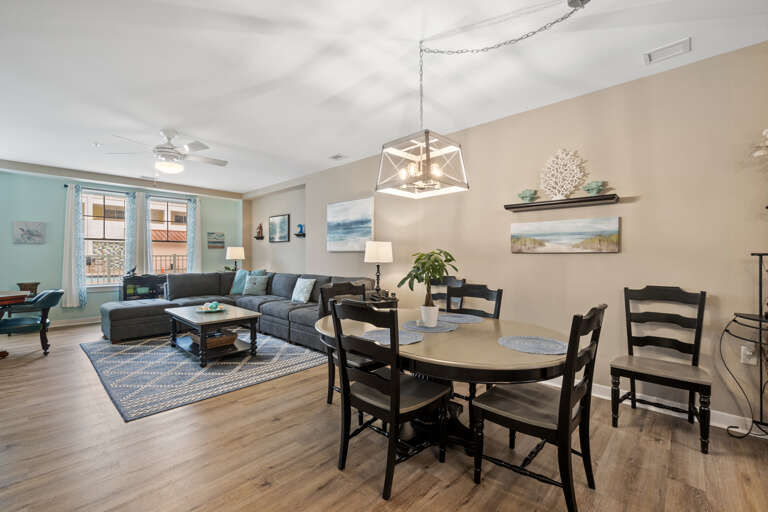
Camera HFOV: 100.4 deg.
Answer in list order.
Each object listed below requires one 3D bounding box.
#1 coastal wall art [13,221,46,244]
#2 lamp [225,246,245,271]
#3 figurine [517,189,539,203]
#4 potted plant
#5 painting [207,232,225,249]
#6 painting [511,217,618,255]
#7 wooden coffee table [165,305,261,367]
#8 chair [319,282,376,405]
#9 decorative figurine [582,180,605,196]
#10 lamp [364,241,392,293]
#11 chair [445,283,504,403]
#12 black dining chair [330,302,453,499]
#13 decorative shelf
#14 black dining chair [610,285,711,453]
[{"bbox_3d":[-5.878,-0.385,5.306,0.030,0.379,0.373,0,0,42],"label":"coastal wall art"},{"bbox_3d":[-3.260,0.157,7.033,0.385,0.688,0.385,0,0,42],"label":"lamp"},{"bbox_3d":[1.458,-0.607,3.233,0.160,0.132,0.130,1,1,44],"label":"figurine"},{"bbox_3d":[0.303,0.218,2.226,0.415,0.541,0.405,0,0,0],"label":"potted plant"},{"bbox_3d":[-3.663,-0.330,6.995,0.030,0.360,0.345,1,1,44],"label":"painting"},{"bbox_3d":[1.696,-0.179,3.087,0.925,0.310,0.035,1,1,44],"label":"painting"},{"bbox_3d":[-2.273,1.003,4.257,1.376,0.506,0.769,0,0,42],"label":"wooden coffee table"},{"bbox_3d":[-0.187,0.751,2.685,0.552,1.017,0.516,0,0,42],"label":"chair"},{"bbox_3d":[1.844,-0.580,2.816,0.147,0.147,0.091,0,0,42],"label":"decorative figurine"},{"bbox_3d":[-0.074,0.186,4.264,0.315,0.758,0.315,1,1,44],"label":"lamp"},{"bbox_3d":[0.562,0.751,2.456,0.516,1.017,0.552,0,0,42],"label":"chair"},{"bbox_3d":[0.025,0.738,1.897,0.515,1.005,0.545,1,1,42],"label":"black dining chair"},{"bbox_3d":[1.655,-0.491,3.074,0.955,0.068,0.110,1,1,44],"label":"decorative shelf"},{"bbox_3d":[2.030,0.746,2.351,0.515,1.005,0.545,1,1,44],"label":"black dining chair"}]

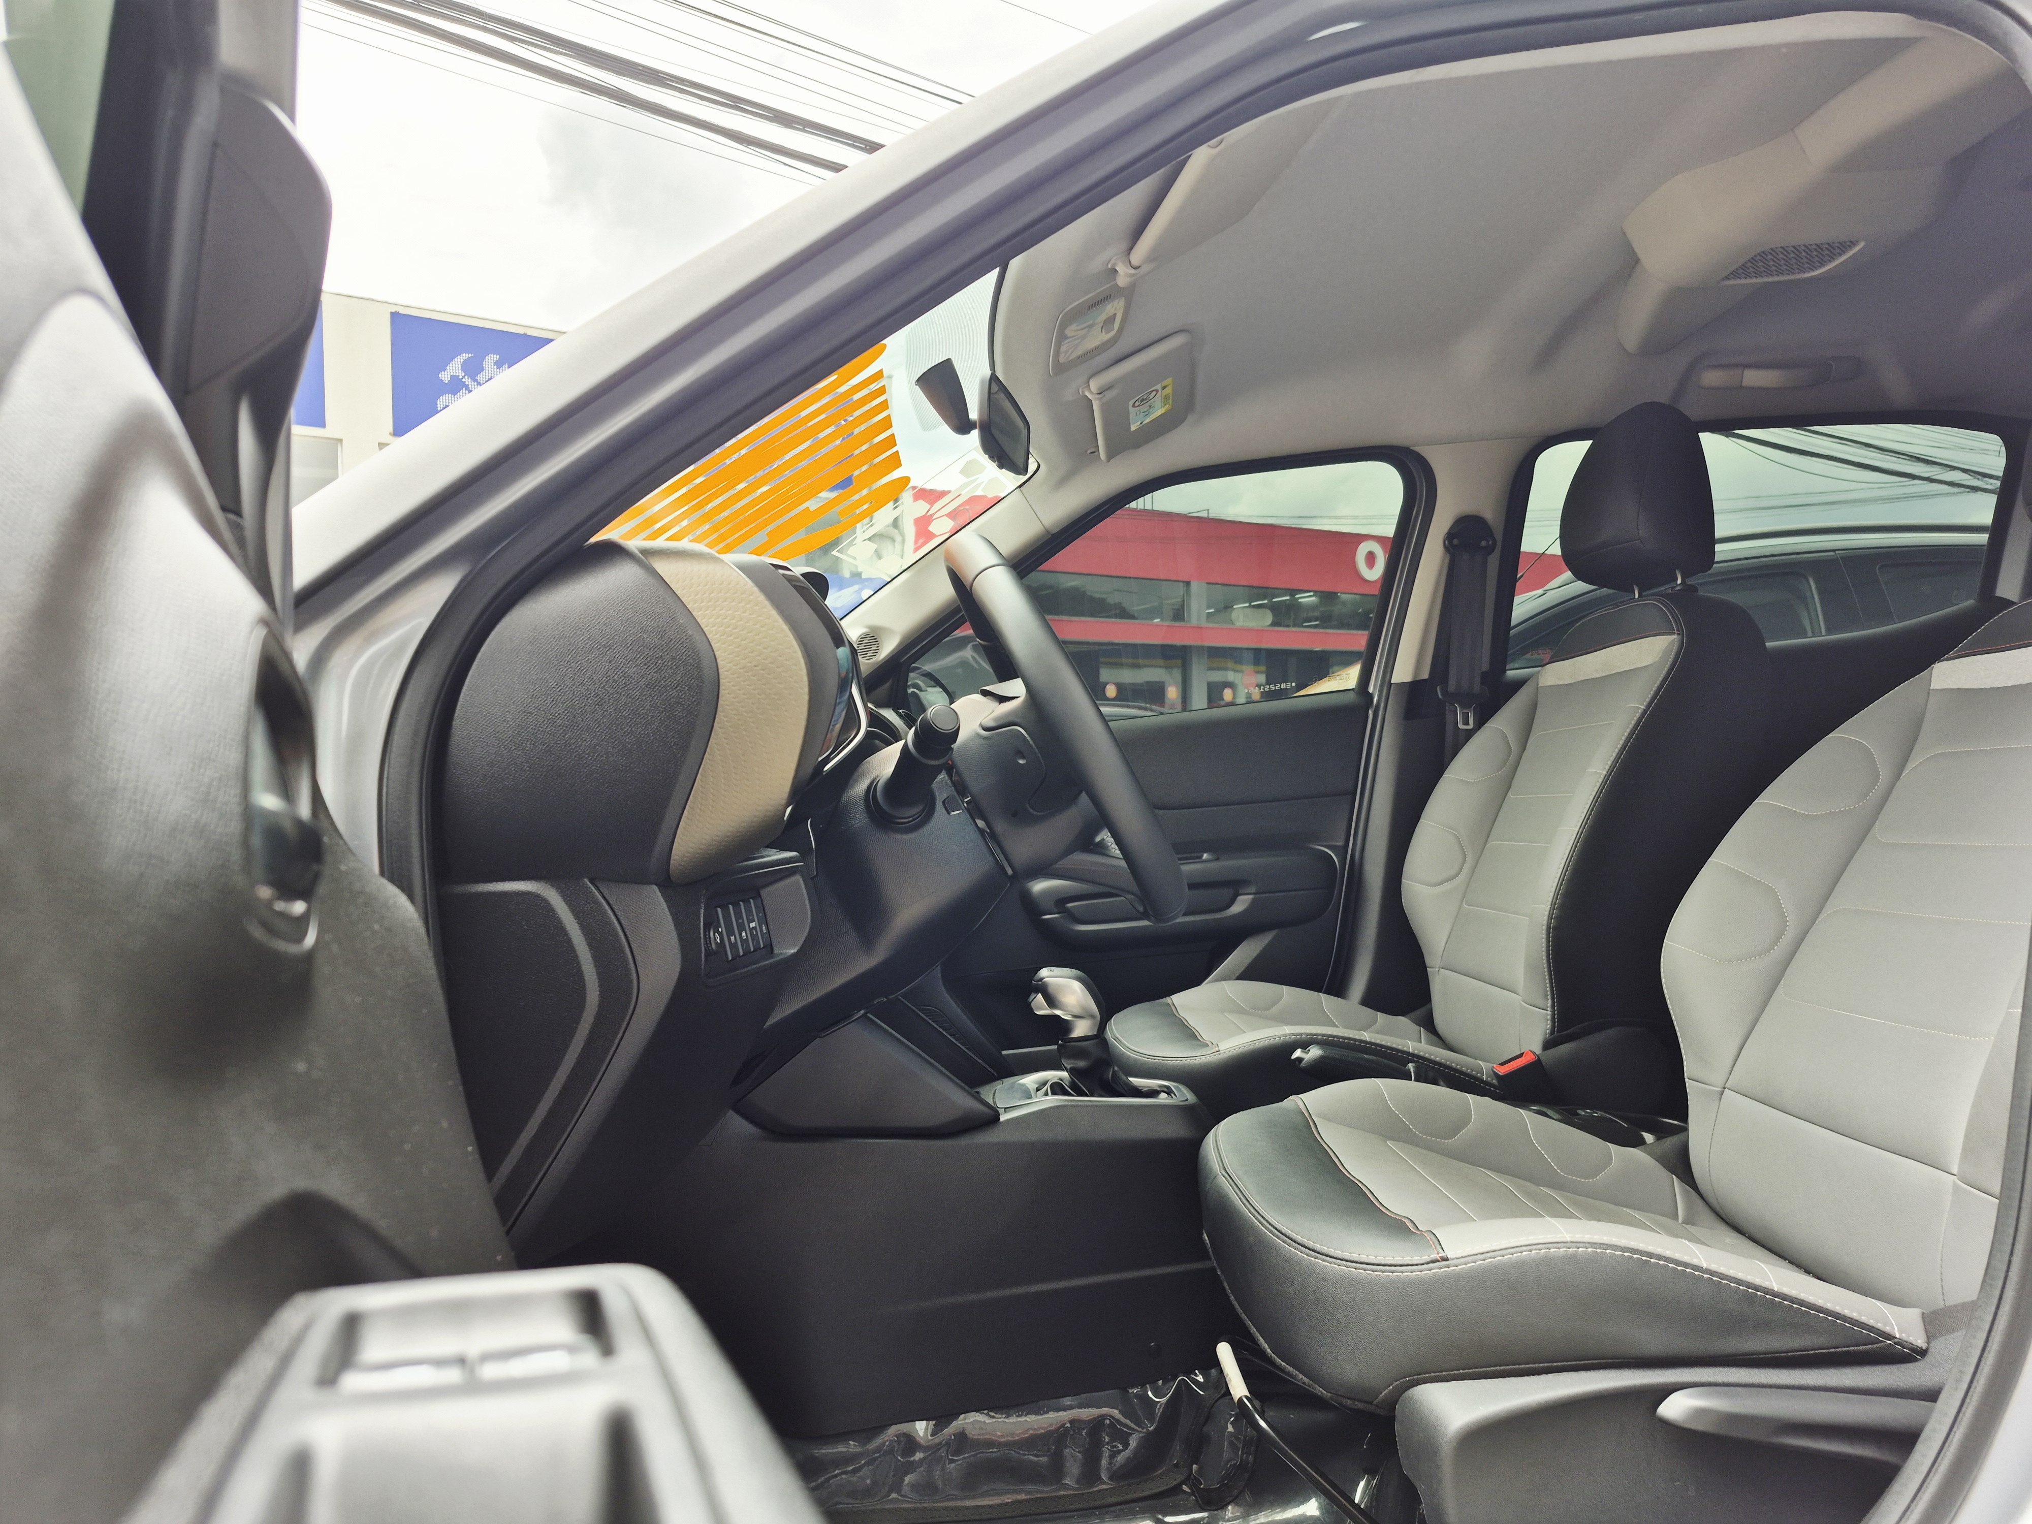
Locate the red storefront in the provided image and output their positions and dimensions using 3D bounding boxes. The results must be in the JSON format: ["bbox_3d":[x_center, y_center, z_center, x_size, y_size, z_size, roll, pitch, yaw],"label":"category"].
[{"bbox_3d":[4.795,-2.081,27.061,17.500,4.800,3.000,-2,2,-34],"label":"red storefront"}]

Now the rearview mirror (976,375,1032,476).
[{"bbox_3d":[-0.013,-0.354,1.420,0.032,0.058,0.230,3,2,9],"label":"rearview mirror"}]

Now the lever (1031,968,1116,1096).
[{"bbox_3d":[0.060,0.282,1.410,0.085,0.128,0.050,-1,1,-3],"label":"lever"}]

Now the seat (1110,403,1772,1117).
[{"bbox_3d":[0.508,0.033,1.810,0.770,1.000,0.510,-1,1,-3],"label":"seat"}]

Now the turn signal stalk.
[{"bbox_3d":[-0.067,0.002,0.943,0.032,0.032,0.135,-1,-23,-17],"label":"turn signal stalk"}]

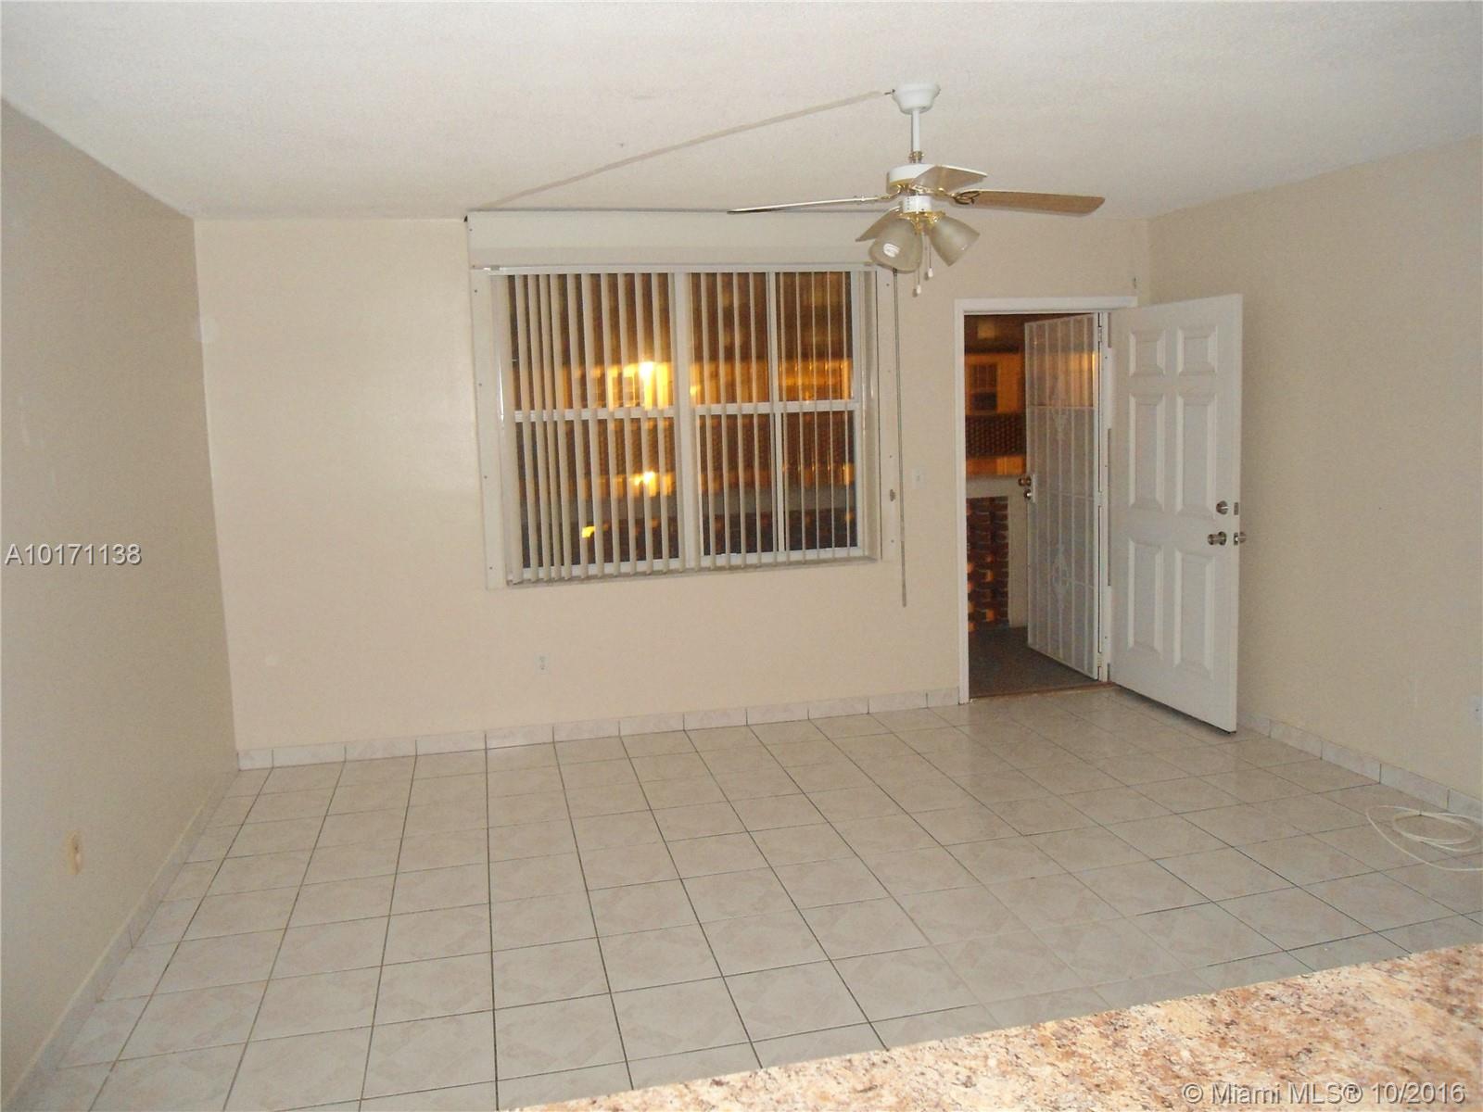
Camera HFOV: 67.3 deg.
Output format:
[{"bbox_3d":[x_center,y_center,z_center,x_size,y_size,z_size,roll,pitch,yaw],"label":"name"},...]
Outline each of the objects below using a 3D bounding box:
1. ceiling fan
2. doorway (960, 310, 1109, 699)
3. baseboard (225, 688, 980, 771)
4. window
[{"bbox_3d":[0.468,-0.991,2.981,1.020,0.520,1.020,-2,8,-4],"label":"ceiling fan"},{"bbox_3d":[1.570,-0.261,5.939,0.900,2.060,0.150,-4,9,-13],"label":"doorway"},{"bbox_3d":[-0.576,0.855,5.529,3.581,0.090,0.020,-4,9,-13],"label":"baseboard"},{"bbox_3d":[-0.237,-0.655,5.424,1.832,1.463,0.090,-4,9,-13],"label":"window"}]

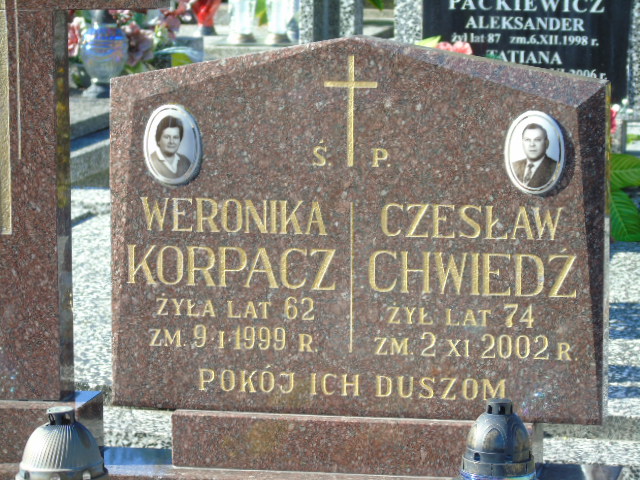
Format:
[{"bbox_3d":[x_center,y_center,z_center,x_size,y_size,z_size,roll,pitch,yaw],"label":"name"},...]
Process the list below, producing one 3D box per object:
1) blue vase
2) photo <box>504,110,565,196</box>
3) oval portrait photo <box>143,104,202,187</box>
[{"bbox_3d":[-0.576,-0.516,7.000,0.128,0.275,0.128,0,7,0],"label":"blue vase"},{"bbox_3d":[0.315,-0.128,3.850,0.089,0.122,0.012,2,6,14],"label":"photo"},{"bbox_3d":[-0.224,-0.144,3.985,0.089,0.122,0.012,2,6,14],"label":"oval portrait photo"}]

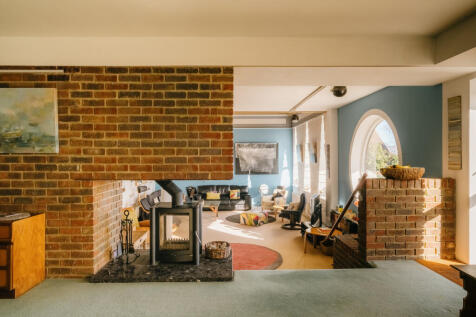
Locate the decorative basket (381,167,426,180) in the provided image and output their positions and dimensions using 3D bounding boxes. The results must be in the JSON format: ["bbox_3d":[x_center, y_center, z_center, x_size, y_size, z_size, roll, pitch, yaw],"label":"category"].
[{"bbox_3d":[1.930,0.173,3.561,0.470,0.140,0.450,0,0,-2],"label":"decorative basket"}]

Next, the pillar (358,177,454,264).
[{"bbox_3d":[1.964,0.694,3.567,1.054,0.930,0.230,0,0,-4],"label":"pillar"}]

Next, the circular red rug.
[{"bbox_3d":[-0.130,1.845,5.686,1.950,0.012,1.950,0,0,0],"label":"circular red rug"}]

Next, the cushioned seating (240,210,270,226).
[{"bbox_3d":[0.463,1.687,8.556,0.550,0.310,0.570,0,0,32],"label":"cushioned seating"}]

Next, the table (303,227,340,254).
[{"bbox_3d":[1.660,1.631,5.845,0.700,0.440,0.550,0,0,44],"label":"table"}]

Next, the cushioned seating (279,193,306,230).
[{"bbox_3d":[1.460,1.383,8.105,0.720,0.920,0.720,0,0,-6],"label":"cushioned seating"}]

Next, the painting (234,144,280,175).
[{"bbox_3d":[0.717,0.000,11.650,1.648,1.226,0.050,0,0,-2],"label":"painting"}]

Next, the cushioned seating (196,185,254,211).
[{"bbox_3d":[-0.538,1.419,11.055,2.030,0.830,0.900,0,0,-2],"label":"cushioned seating"}]

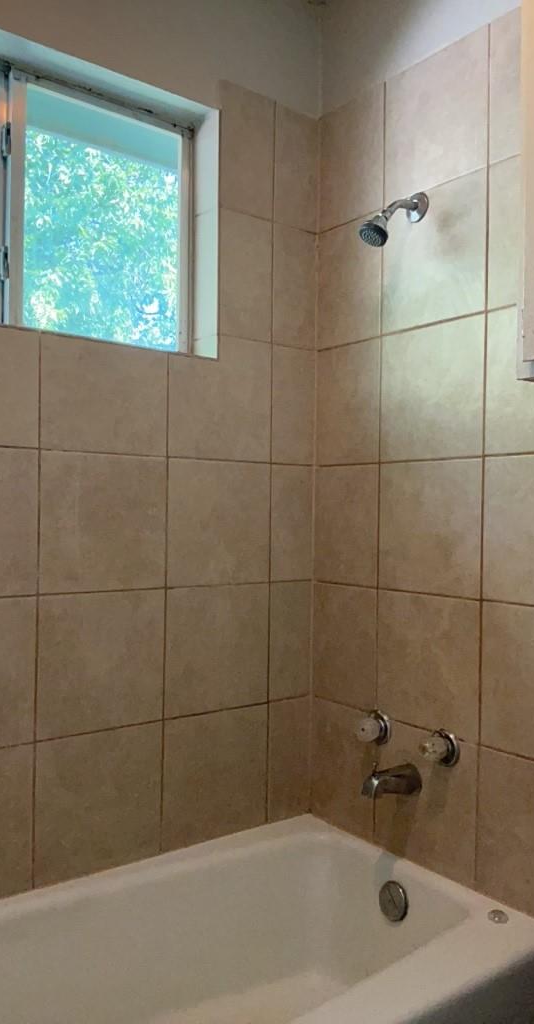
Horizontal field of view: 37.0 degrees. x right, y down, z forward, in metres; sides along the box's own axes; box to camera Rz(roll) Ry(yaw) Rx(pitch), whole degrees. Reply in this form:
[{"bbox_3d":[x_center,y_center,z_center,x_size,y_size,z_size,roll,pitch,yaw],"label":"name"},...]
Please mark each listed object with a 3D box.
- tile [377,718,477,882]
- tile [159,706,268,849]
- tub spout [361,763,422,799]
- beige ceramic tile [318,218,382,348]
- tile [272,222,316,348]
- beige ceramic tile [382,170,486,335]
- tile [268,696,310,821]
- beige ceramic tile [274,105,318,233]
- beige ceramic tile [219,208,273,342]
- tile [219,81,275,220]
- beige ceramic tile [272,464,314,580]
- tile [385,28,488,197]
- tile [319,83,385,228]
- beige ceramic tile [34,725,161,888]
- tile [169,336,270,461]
[{"bbox_3d":[0.363,0.650,1.831,0.010,0.307,0.304,1,0,-38],"label":"tile"},{"bbox_3d":[-0.124,0.643,1.961,0.304,0.307,0.010,1,0,-37],"label":"tile"},{"bbox_3d":[0.288,0.617,1.819,0.139,0.084,0.056,1,0,-38],"label":"tub spout"},{"bbox_3d":[0.214,-0.587,2.060,0.012,0.305,0.239,1,0,-38],"label":"beige ceramic tile"},{"bbox_3d":[0.071,-0.581,2.078,0.144,0.305,0.020,1,0,-38],"label":"tile"},{"bbox_3d":[0.378,-0.577,1.813,0.020,0.305,0.299,1,0,-38],"label":"beige ceramic tile"},{"bbox_3d":[0.056,0.648,2.115,0.144,0.305,0.012,1,0,-38],"label":"tile"},{"bbox_3d":[0.077,-0.898,2.100,0.144,0.306,0.010,1,0,-37],"label":"beige ceramic tile"},{"bbox_3d":[-0.052,-0.590,2.005,0.165,0.308,0.010,1,0,-37],"label":"beige ceramic tile"},{"bbox_3d":[-0.050,-0.900,2.015,0.169,0.305,0.012,1,0,-38],"label":"tile"},{"bbox_3d":[0.065,0.030,2.099,0.144,0.304,0.010,1,0,-37],"label":"beige ceramic tile"},{"bbox_3d":[0.384,-0.894,1.833,0.010,0.306,0.304,1,0,-38],"label":"tile"},{"bbox_3d":[0.218,-0.898,2.059,0.012,0.309,0.239,1,0,-38],"label":"tile"},{"bbox_3d":[-0.365,0.632,1.753,0.302,0.304,0.020,1,0,-38],"label":"beige ceramic tile"},{"bbox_3d":[-0.111,-0.277,1.940,0.300,0.302,0.020,1,0,-38],"label":"tile"}]

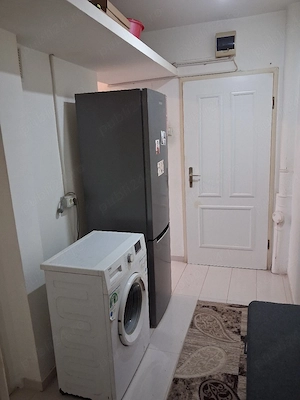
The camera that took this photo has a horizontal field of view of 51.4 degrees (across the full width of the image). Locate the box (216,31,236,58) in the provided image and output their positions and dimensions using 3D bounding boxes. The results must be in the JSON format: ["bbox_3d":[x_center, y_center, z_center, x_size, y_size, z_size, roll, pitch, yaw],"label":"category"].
[{"bbox_3d":[0.730,-1.494,3.003,0.183,0.210,0.090,1,12,18],"label":"box"}]

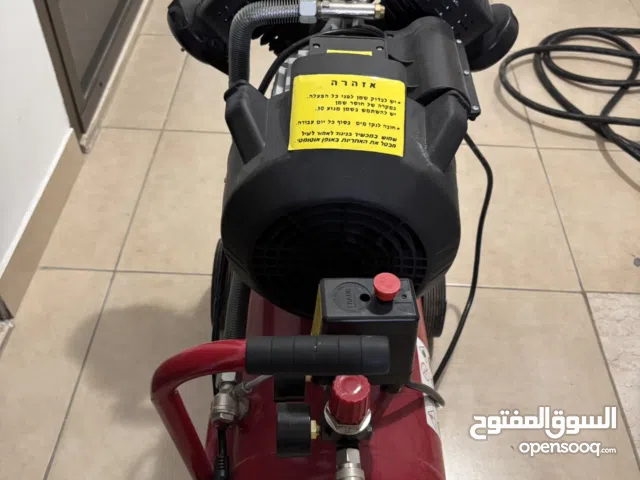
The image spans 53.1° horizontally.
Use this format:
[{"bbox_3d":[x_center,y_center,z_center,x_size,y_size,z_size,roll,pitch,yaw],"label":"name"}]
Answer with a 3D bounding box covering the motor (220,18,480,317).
[{"bbox_3d":[0.026,-0.085,0.707,0.251,0.255,0.270,1,46,-1],"label":"motor"}]

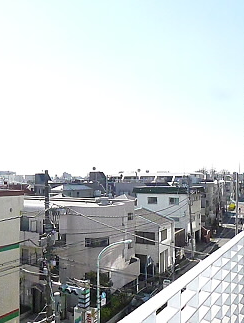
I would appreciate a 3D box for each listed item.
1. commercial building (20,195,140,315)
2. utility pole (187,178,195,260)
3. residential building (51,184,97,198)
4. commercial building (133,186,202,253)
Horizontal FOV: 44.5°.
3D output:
[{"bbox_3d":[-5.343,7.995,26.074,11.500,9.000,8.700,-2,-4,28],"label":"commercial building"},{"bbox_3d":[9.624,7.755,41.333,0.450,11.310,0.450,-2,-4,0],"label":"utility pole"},{"bbox_3d":[-12.567,11.026,75.566,5.500,9.300,11.000,-3,-4,33],"label":"residential building"},{"bbox_3d":[8.177,9.331,52.623,9.500,9.600,8.700,-2,-4,26],"label":"commercial building"}]

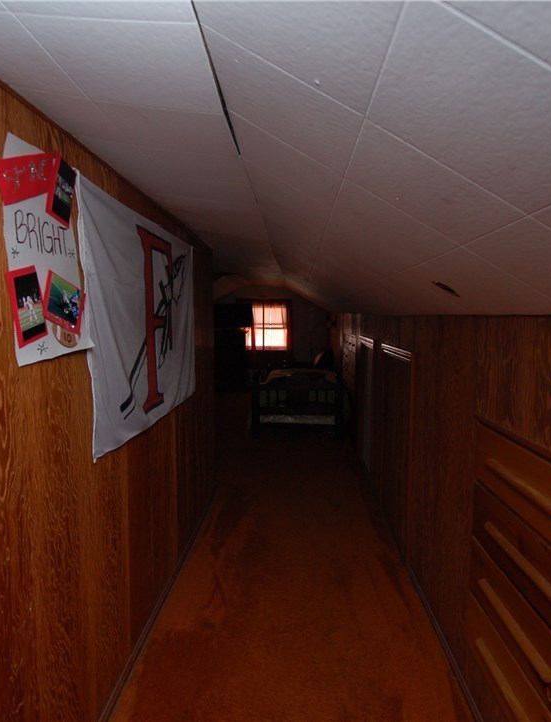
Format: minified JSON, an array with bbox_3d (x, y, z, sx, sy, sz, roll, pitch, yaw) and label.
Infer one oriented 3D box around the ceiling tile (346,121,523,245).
[{"bbox_3d":[0.285,-0.331,0.872,0.305,0.020,0.305,29,6,0],"label":"ceiling tile"}]

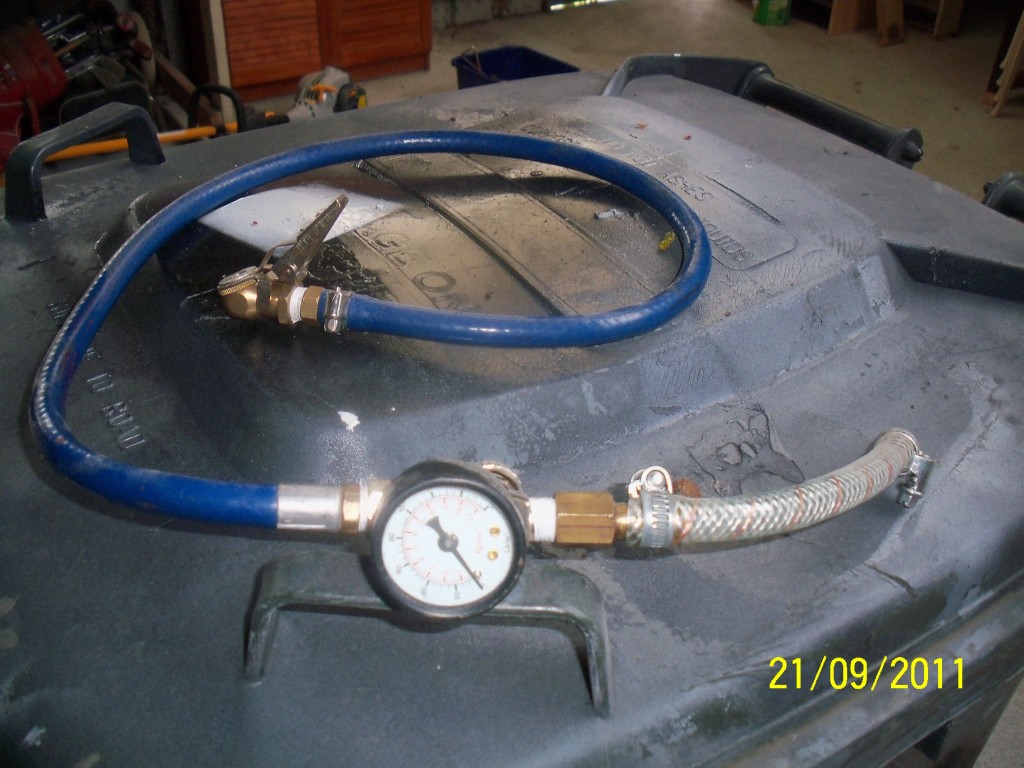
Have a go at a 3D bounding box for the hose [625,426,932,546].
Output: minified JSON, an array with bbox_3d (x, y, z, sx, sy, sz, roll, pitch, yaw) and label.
[{"bbox_3d":[0.099,0.037,0.389,0.149,0.034,0.033,-19,38,-31],"label":"hose"}]

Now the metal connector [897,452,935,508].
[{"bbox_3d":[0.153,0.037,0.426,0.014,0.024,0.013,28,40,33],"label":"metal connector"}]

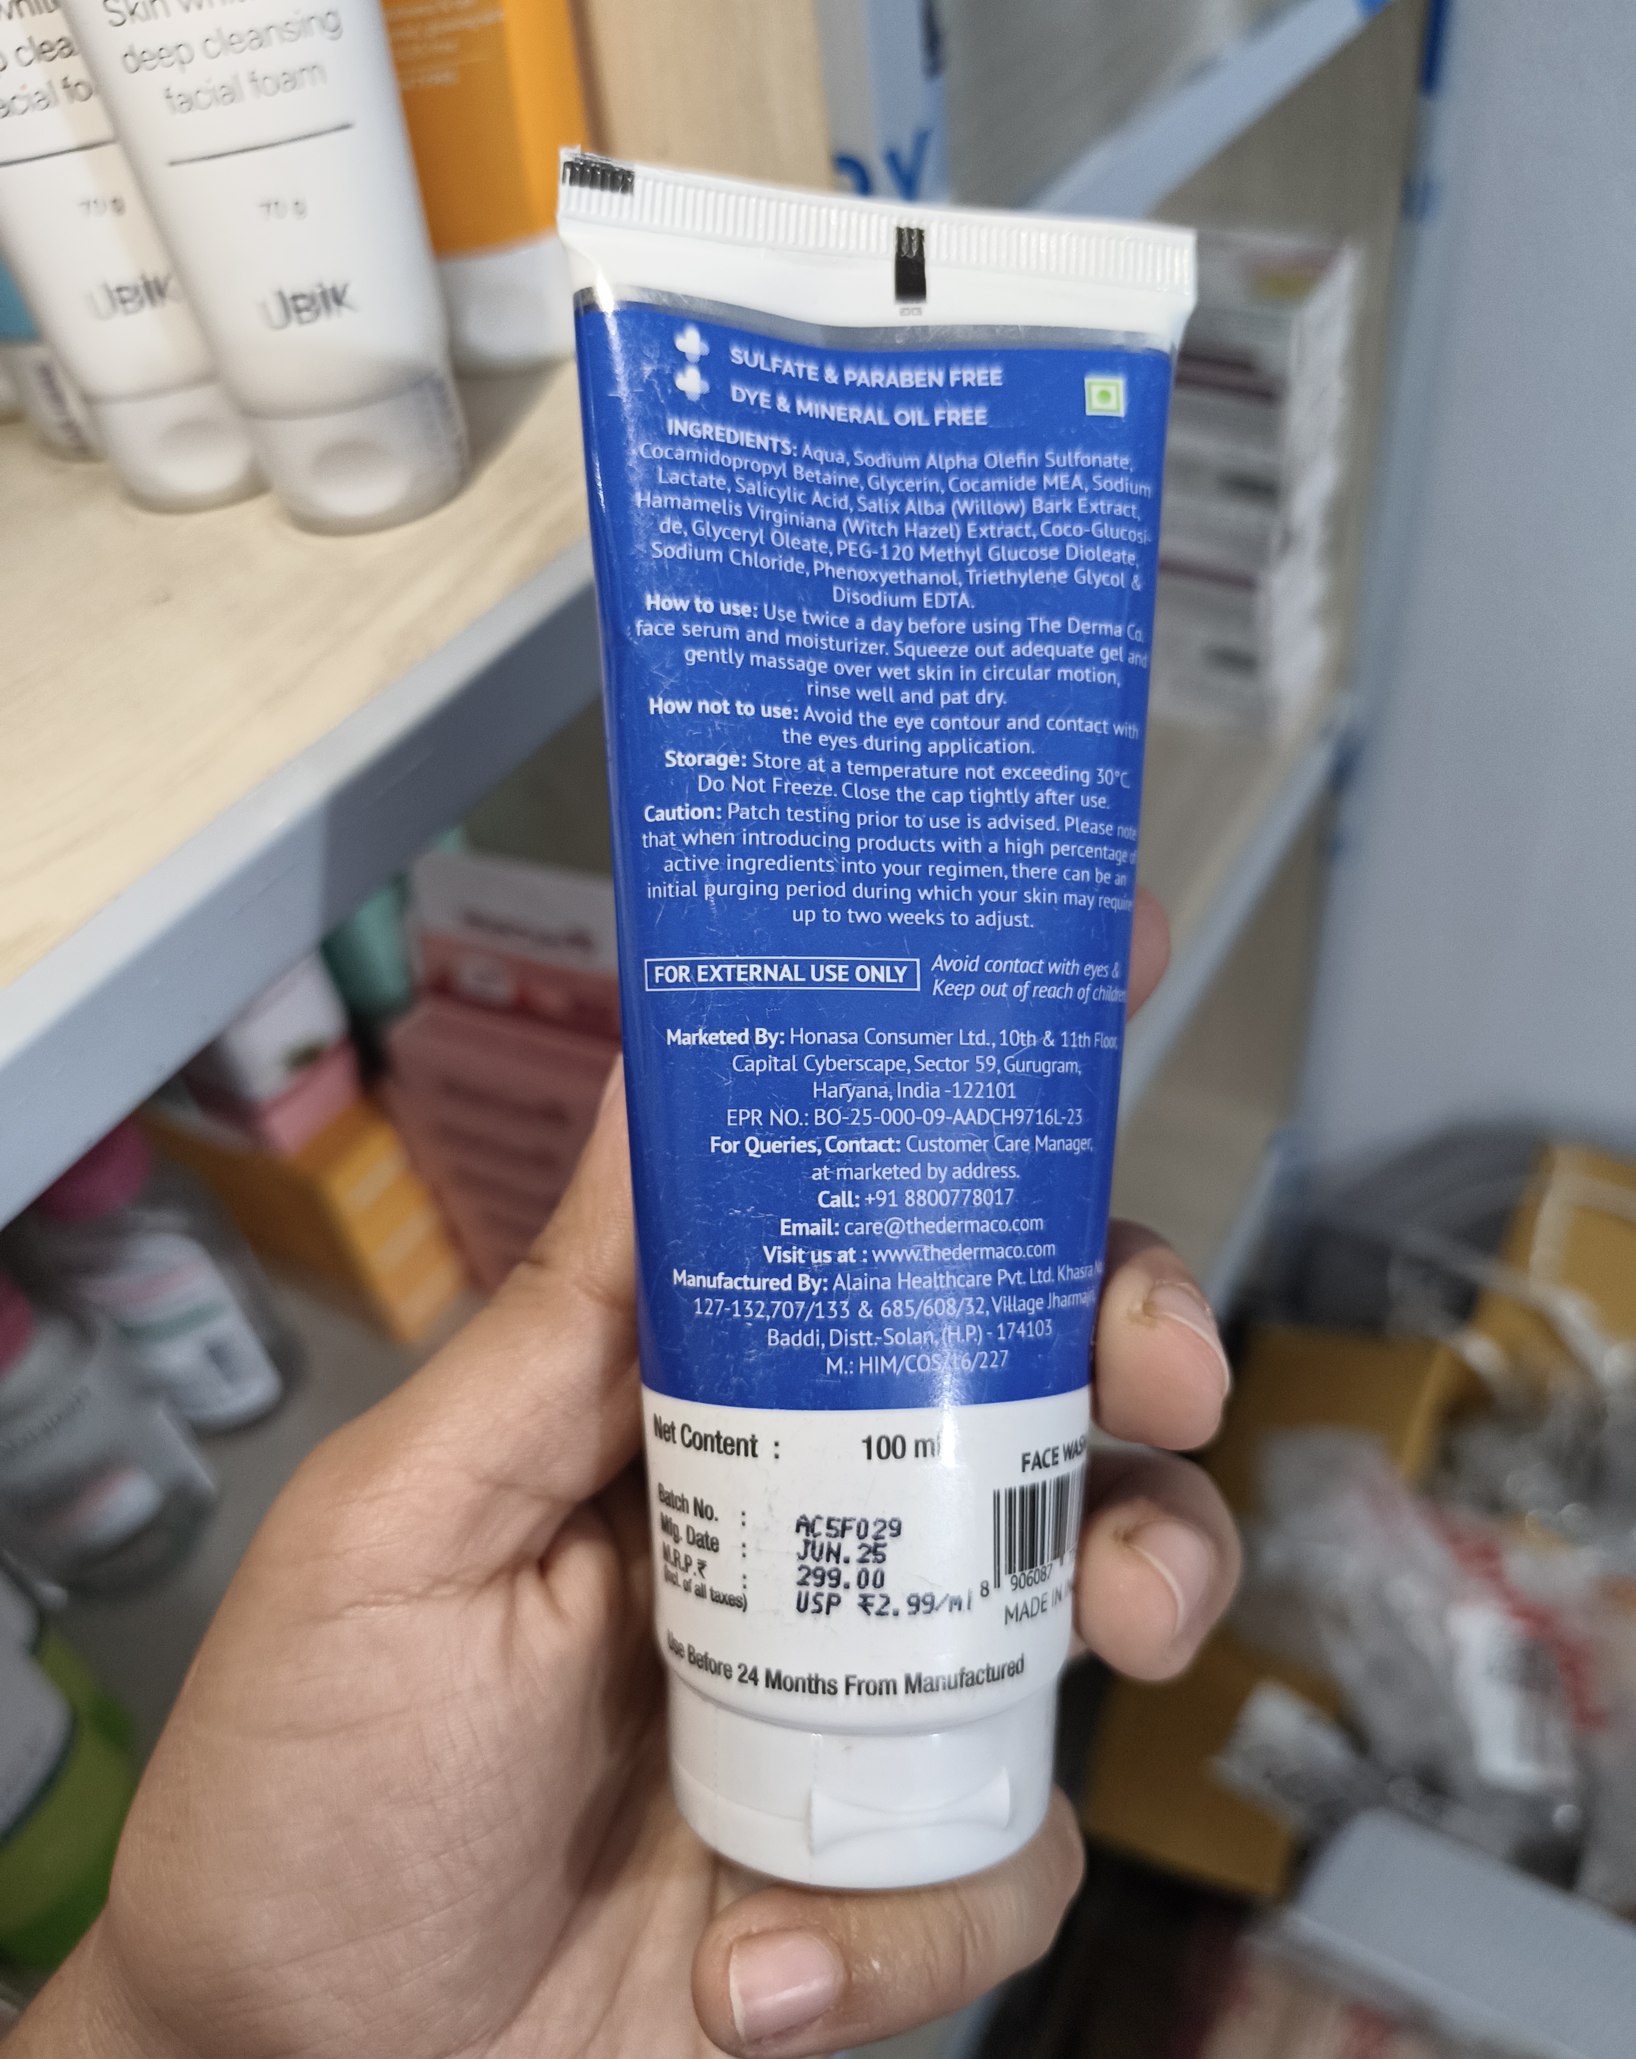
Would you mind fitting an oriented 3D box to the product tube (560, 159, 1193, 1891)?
[{"bbox_3d":[0.006,-0.005,0.148,0.064,0.158,0.041,2,-2,-11],"label":"product tube"}]

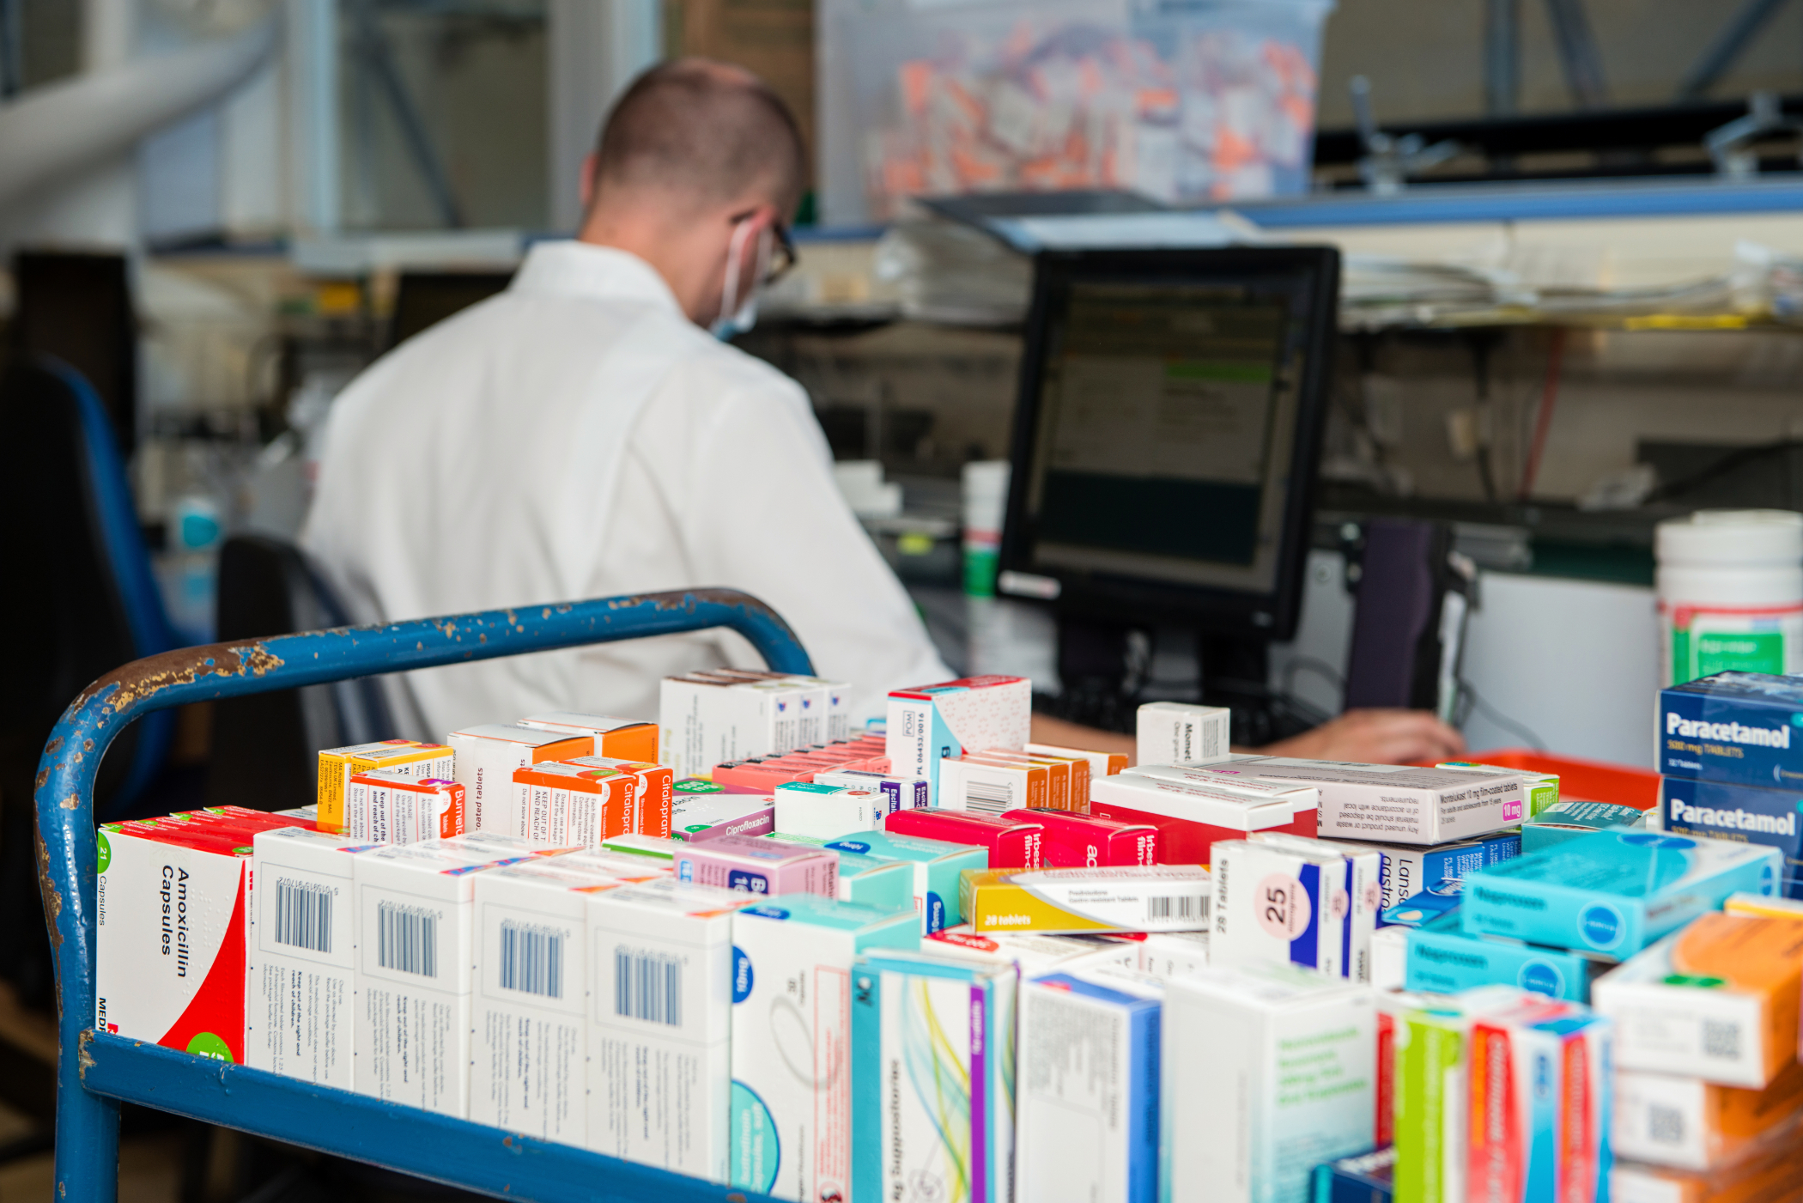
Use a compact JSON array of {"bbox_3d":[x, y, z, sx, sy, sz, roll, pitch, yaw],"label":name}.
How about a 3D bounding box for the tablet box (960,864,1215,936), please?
[{"bbox_3d":[0.076,0.113,1.077,0.108,0.018,0.036,0,6,-13],"label":"tablet box"}]

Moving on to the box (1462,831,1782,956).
[{"bbox_3d":[0.248,0.099,0.962,0.061,0.021,0.127,6,7,36],"label":"box"}]

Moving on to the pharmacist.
[{"bbox_3d":[-0.045,0.192,2.482,0.820,1.300,0.680,-4,8,-45],"label":"pharmacist"}]

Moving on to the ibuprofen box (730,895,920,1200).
[{"bbox_3d":[-0.028,0.164,1.000,0.050,0.106,0.044,5,7,30],"label":"ibuprofen box"}]

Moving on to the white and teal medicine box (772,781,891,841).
[{"bbox_3d":[-0.032,0.133,1.265,0.051,0.095,0.016,5,7,31],"label":"white and teal medicine box"}]

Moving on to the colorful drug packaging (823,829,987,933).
[{"bbox_3d":[0.000,0.151,1.129,0.051,0.106,0.042,5,7,33],"label":"colorful drug packaging"}]

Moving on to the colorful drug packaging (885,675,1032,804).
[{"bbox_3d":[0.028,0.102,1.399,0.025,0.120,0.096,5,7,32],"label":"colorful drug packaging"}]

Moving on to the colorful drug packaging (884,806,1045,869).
[{"bbox_3d":[0.026,0.144,1.201,0.063,0.100,0.030,7,8,42],"label":"colorful drug packaging"}]

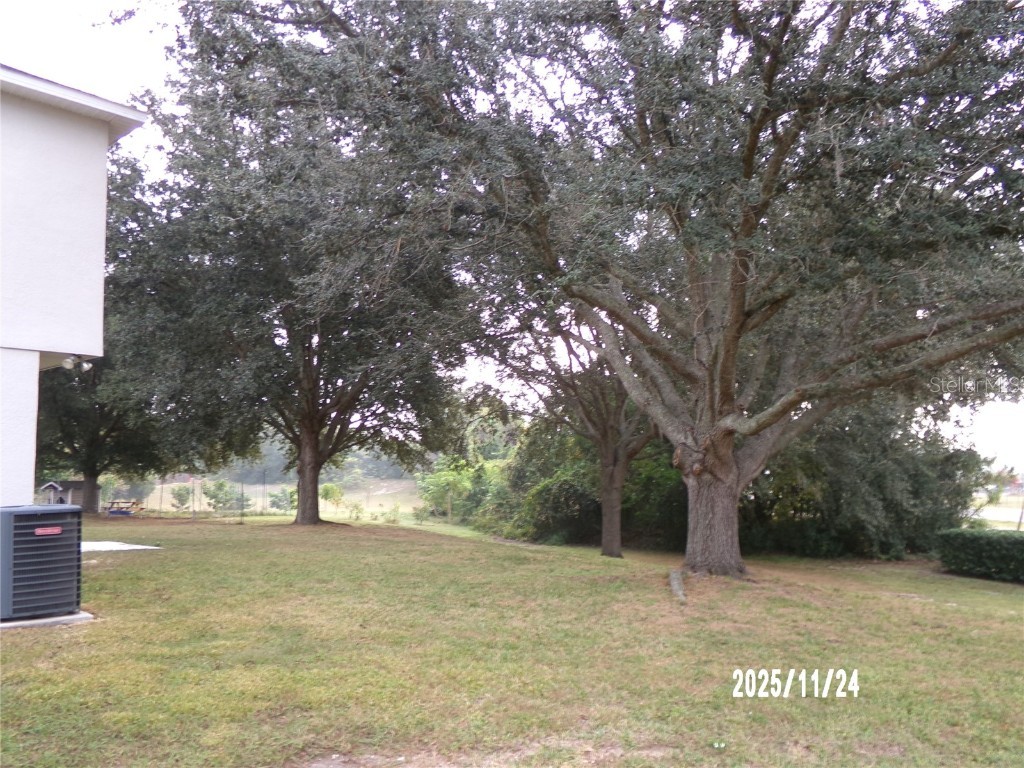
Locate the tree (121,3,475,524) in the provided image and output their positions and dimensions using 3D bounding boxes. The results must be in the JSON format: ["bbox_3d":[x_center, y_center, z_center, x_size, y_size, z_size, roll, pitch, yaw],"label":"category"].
[{"bbox_3d":[-4.950,-2.900,19.700,8.600,12.400,8.300,0,-5,0],"label":"tree"}]

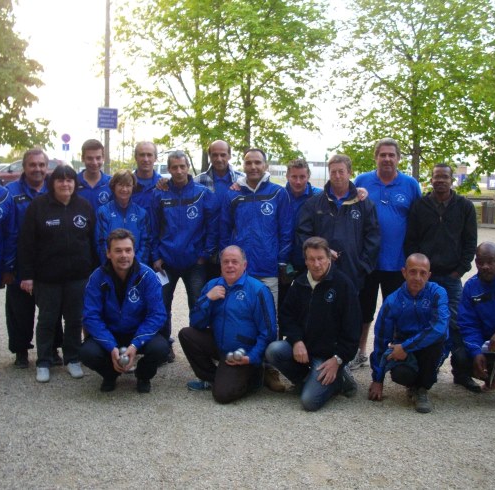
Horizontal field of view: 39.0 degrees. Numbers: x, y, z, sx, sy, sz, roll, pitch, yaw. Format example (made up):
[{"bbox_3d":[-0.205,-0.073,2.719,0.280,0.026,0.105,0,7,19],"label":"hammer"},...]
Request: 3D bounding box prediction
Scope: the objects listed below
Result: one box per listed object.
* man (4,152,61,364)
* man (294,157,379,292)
[{"bbox_3d":[-1.713,0.107,5.641,0.560,1.744,0.380,0,6,-8],"label":"man"},{"bbox_3d":[0.713,0.175,5.470,0.640,1.730,0.420,2,6,11],"label":"man"}]

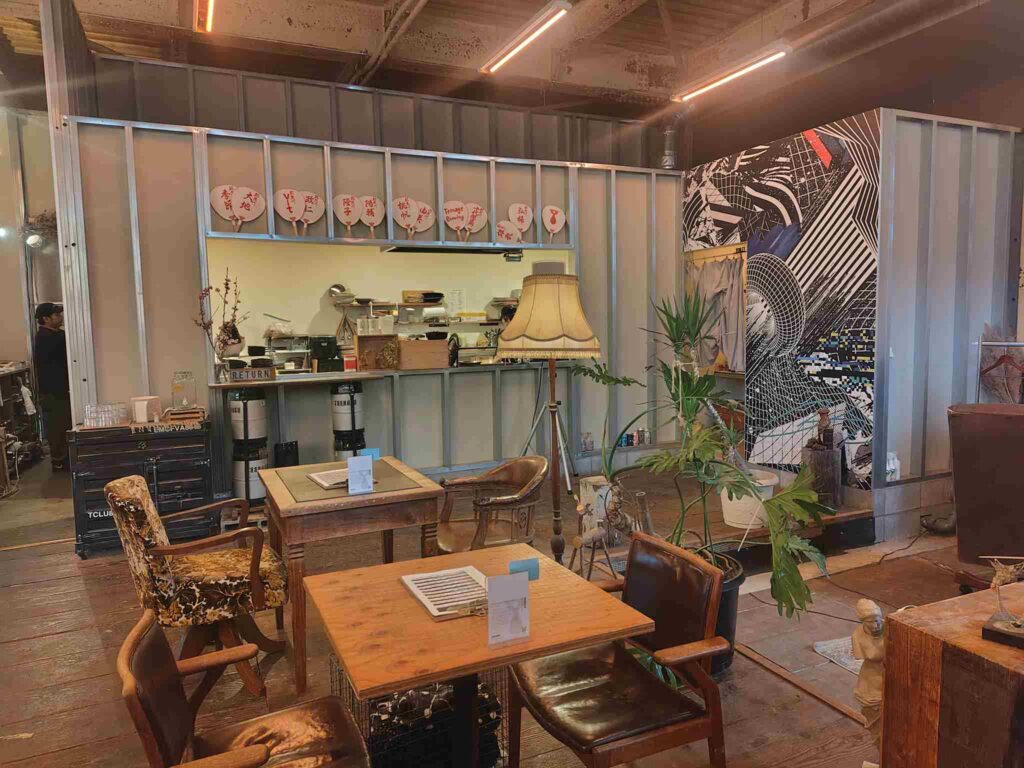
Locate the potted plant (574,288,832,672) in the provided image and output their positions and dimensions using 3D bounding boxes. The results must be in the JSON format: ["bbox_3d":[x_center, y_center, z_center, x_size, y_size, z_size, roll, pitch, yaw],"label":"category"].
[{"bbox_3d":[0.854,0.379,3.050,1.120,1.540,0.950,-3,6,-24],"label":"potted plant"}]

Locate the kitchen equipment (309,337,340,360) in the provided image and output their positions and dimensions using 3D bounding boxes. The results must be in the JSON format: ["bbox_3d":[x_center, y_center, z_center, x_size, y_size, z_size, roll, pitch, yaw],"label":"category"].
[{"bbox_3d":[-1.599,-0.301,5.713,0.221,0.181,0.230,-3,6,-24],"label":"kitchen equipment"}]

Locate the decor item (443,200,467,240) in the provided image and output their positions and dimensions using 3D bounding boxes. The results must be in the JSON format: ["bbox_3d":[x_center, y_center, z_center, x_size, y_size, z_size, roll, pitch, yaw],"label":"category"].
[{"bbox_3d":[-0.463,-1.404,5.788,0.240,0.355,0.020,-11,9,-24],"label":"decor item"}]

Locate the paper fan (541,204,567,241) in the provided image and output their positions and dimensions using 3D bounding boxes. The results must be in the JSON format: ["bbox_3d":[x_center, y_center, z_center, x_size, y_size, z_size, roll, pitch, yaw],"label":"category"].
[{"bbox_3d":[0.375,-1.470,6.168,0.240,0.355,0.020,4,2,-25],"label":"paper fan"}]

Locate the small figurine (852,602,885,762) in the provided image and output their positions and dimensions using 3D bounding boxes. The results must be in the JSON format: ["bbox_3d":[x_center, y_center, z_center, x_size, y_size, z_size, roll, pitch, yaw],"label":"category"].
[{"bbox_3d":[1.194,0.960,2.260,0.165,0.480,0.150,-5,6,-36],"label":"small figurine"}]

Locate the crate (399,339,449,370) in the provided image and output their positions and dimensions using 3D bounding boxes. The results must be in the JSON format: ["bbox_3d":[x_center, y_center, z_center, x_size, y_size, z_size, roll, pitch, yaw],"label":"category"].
[{"bbox_3d":[-0.800,-0.256,5.846,0.422,0.256,0.300,-3,6,-24],"label":"crate"}]

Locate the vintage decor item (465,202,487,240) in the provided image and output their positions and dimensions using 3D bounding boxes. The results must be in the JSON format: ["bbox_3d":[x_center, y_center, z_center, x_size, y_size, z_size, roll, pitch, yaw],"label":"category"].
[{"bbox_3d":[-0.314,-1.396,5.857,0.235,0.320,0.030,-3,6,-24],"label":"vintage decor item"}]

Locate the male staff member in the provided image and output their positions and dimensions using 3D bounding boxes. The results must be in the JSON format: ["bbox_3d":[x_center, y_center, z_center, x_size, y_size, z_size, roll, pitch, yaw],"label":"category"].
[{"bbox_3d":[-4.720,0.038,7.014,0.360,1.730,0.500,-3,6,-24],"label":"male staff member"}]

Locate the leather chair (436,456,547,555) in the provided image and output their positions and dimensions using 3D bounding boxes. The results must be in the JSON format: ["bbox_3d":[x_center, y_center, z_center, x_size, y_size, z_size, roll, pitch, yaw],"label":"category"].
[{"bbox_3d":[-0.093,0.764,3.351,0.566,0.774,0.566,-4,6,-28],"label":"leather chair"}]

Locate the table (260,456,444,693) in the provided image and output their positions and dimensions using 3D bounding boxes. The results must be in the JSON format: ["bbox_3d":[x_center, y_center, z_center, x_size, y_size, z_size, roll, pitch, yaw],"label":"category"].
[{"bbox_3d":[-0.752,0.811,3.133,0.663,0.746,0.850,-4,6,-25],"label":"table"}]

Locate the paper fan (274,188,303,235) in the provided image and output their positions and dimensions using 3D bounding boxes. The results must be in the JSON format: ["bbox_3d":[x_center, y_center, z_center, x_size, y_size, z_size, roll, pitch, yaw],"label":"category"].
[{"bbox_3d":[-1.673,-1.300,5.170,0.224,0.352,0.025,-15,10,-23],"label":"paper fan"}]

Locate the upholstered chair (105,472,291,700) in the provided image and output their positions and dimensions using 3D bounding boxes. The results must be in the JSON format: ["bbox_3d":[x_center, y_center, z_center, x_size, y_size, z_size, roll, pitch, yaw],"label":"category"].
[{"bbox_3d":[-1.275,0.776,2.807,0.626,0.894,0.606,-4,6,-27],"label":"upholstered chair"}]

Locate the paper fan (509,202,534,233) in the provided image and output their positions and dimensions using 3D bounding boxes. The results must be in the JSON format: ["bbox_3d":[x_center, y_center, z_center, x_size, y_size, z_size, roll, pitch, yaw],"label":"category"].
[{"bbox_3d":[0.074,-1.459,6.024,0.240,0.290,0.030,-3,6,-24],"label":"paper fan"}]

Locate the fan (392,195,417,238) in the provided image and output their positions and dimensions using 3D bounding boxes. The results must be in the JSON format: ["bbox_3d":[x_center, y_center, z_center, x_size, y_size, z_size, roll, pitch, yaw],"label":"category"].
[{"bbox_3d":[-0.856,-1.339,5.537,0.214,0.352,0.025,-13,9,-23],"label":"fan"}]

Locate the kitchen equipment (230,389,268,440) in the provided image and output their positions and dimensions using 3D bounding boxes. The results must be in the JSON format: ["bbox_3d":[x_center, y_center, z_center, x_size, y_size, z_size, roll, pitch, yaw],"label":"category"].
[{"bbox_3d":[-1.929,0.240,4.990,0.256,0.442,0.256,-3,6,-24],"label":"kitchen equipment"}]

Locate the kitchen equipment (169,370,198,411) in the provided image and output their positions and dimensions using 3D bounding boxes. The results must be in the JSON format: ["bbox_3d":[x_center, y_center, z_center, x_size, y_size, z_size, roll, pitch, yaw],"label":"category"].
[{"bbox_3d":[-2.273,0.035,4.720,0.155,0.265,0.160,-3,6,-24],"label":"kitchen equipment"}]

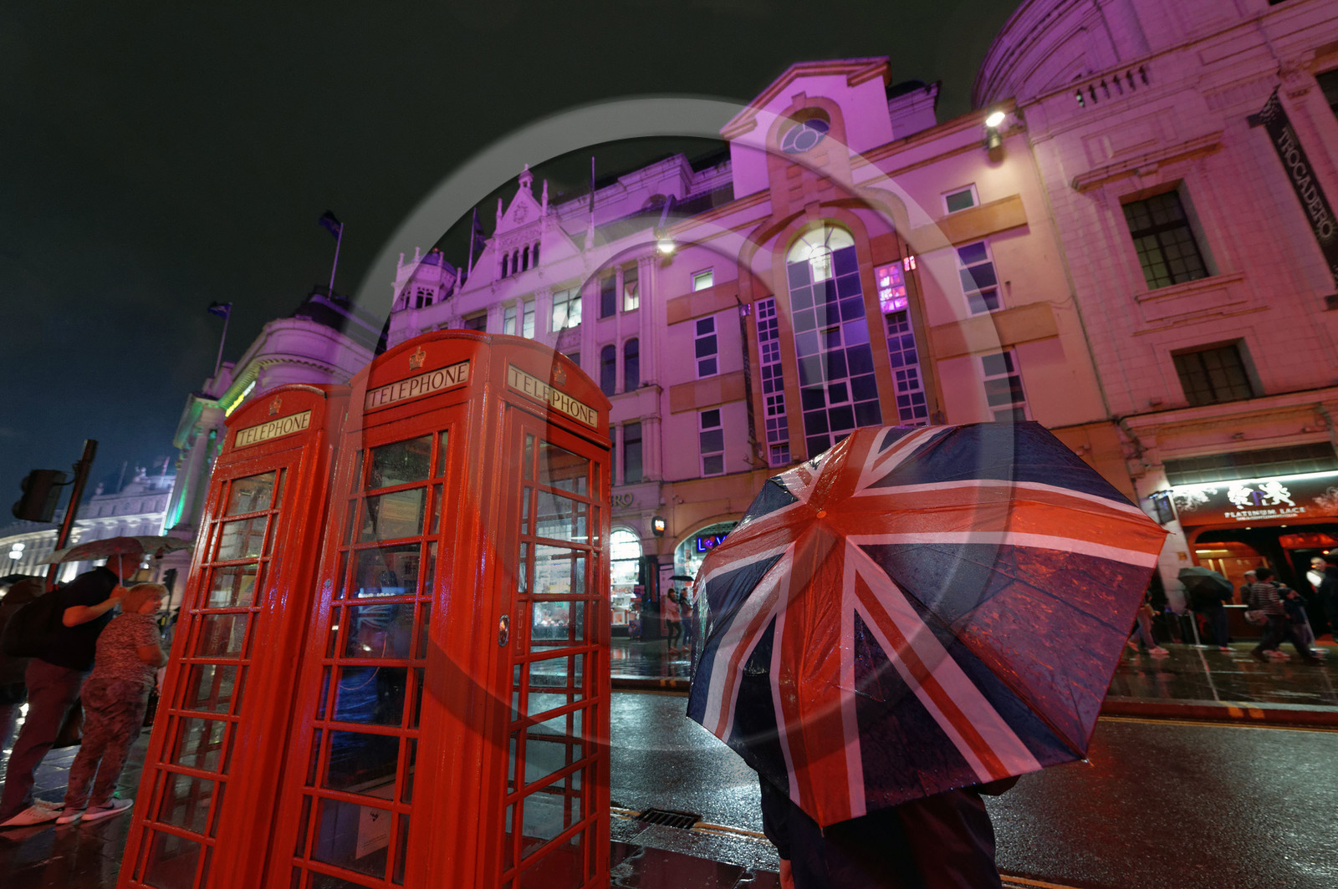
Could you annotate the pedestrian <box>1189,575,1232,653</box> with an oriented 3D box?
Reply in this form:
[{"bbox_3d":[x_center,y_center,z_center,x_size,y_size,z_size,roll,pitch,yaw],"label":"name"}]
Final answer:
[{"bbox_3d":[12.181,3.737,11.717,0.470,1.600,0.500,-15,-21,37],"label":"pedestrian"}]

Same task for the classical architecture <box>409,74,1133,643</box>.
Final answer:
[{"bbox_3d":[0.210,-2.543,28.012,32.400,23.600,12.000,-10,-18,25],"label":"classical architecture"}]

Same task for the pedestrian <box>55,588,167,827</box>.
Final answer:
[{"bbox_3d":[-4.126,1.895,3.949,0.520,1.580,0.470,-7,-18,18],"label":"pedestrian"}]

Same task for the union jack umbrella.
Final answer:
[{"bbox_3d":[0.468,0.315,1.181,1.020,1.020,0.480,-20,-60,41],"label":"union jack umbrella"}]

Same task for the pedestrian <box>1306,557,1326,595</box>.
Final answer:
[{"bbox_3d":[14.532,3.395,11.348,0.360,1.780,0.520,7,-19,-27],"label":"pedestrian"}]

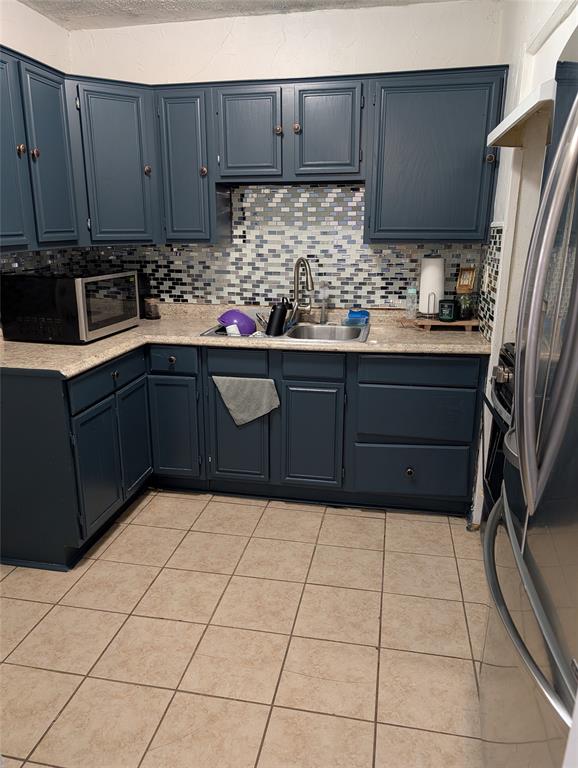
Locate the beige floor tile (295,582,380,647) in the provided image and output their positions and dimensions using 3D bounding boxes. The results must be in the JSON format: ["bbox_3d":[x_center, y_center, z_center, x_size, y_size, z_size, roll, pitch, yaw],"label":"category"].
[{"bbox_3d":[0.194,0.884,2.043,0.308,0.012,0.300,3,15,11],"label":"beige floor tile"}]

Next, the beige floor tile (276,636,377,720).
[{"bbox_3d":[0.136,0.963,1.754,0.308,0.012,0.300,3,15,11],"label":"beige floor tile"}]

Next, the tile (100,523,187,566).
[{"bbox_3d":[-0.664,0.754,2.482,0.305,0.010,0.302,3,16,11],"label":"tile"}]

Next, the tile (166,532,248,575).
[{"bbox_3d":[-0.363,0.777,2.449,0.308,0.012,0.300,3,15,11],"label":"tile"}]

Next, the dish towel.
[{"bbox_3d":[-0.218,0.092,2.715,0.348,0.259,0.030,3,15,11],"label":"dish towel"}]

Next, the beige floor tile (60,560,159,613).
[{"bbox_3d":[-0.723,0.832,2.196,0.305,0.010,0.302,3,16,11],"label":"beige floor tile"}]

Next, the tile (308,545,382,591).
[{"bbox_3d":[0.253,0.806,2.331,0.308,0.012,0.300,3,15,11],"label":"tile"}]

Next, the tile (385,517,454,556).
[{"bbox_3d":[0.615,0.732,2.534,0.305,0.010,0.302,3,16,11],"label":"tile"}]

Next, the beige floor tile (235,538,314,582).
[{"bbox_3d":[-0.055,0.791,2.390,0.308,0.012,0.300,3,15,11],"label":"beige floor tile"}]

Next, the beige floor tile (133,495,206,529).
[{"bbox_3d":[-0.606,0.676,2.768,0.305,0.010,0.302,3,16,11],"label":"beige floor tile"}]

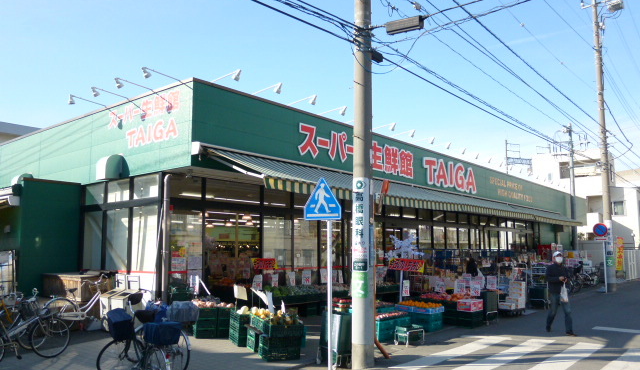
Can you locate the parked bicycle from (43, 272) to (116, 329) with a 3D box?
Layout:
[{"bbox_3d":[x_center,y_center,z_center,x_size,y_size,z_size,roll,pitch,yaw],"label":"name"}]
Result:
[{"bbox_3d":[-4.756,2.424,11.021,0.570,1.050,1.780,-6,-10,40],"label":"parked bicycle"}]

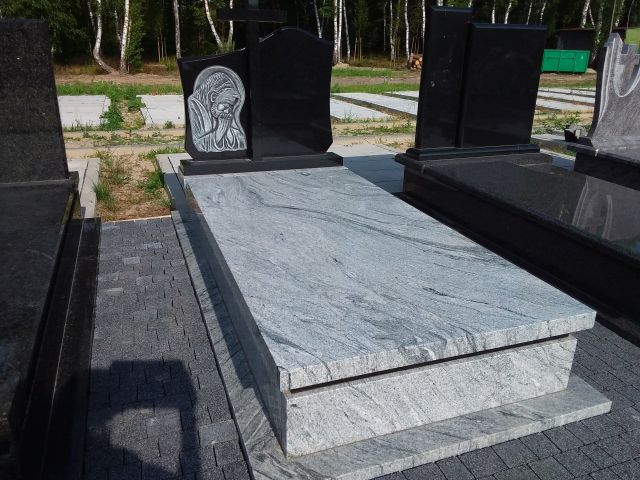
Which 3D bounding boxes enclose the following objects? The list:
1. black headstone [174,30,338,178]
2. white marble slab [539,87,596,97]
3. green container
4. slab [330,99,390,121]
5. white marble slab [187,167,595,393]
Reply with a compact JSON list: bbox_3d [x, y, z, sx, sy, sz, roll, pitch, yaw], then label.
[{"bbox_3d":[-0.382,-0.934,3.480,1.122,0.902,0.242,-6,20,-19],"label":"black headstone"},{"bbox_3d":[8.068,-4.657,16.533,1.540,0.110,2.970,-6,22,-19],"label":"white marble slab"},{"bbox_3d":[18.685,-13.699,39.735,3.100,1.600,1.800,6,20,13],"label":"green container"},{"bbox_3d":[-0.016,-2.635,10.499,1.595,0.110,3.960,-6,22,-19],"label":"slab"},{"bbox_3d":[0.046,-0.051,2.553,1.100,0.066,2.207,-6,22,-19],"label":"white marble slab"}]

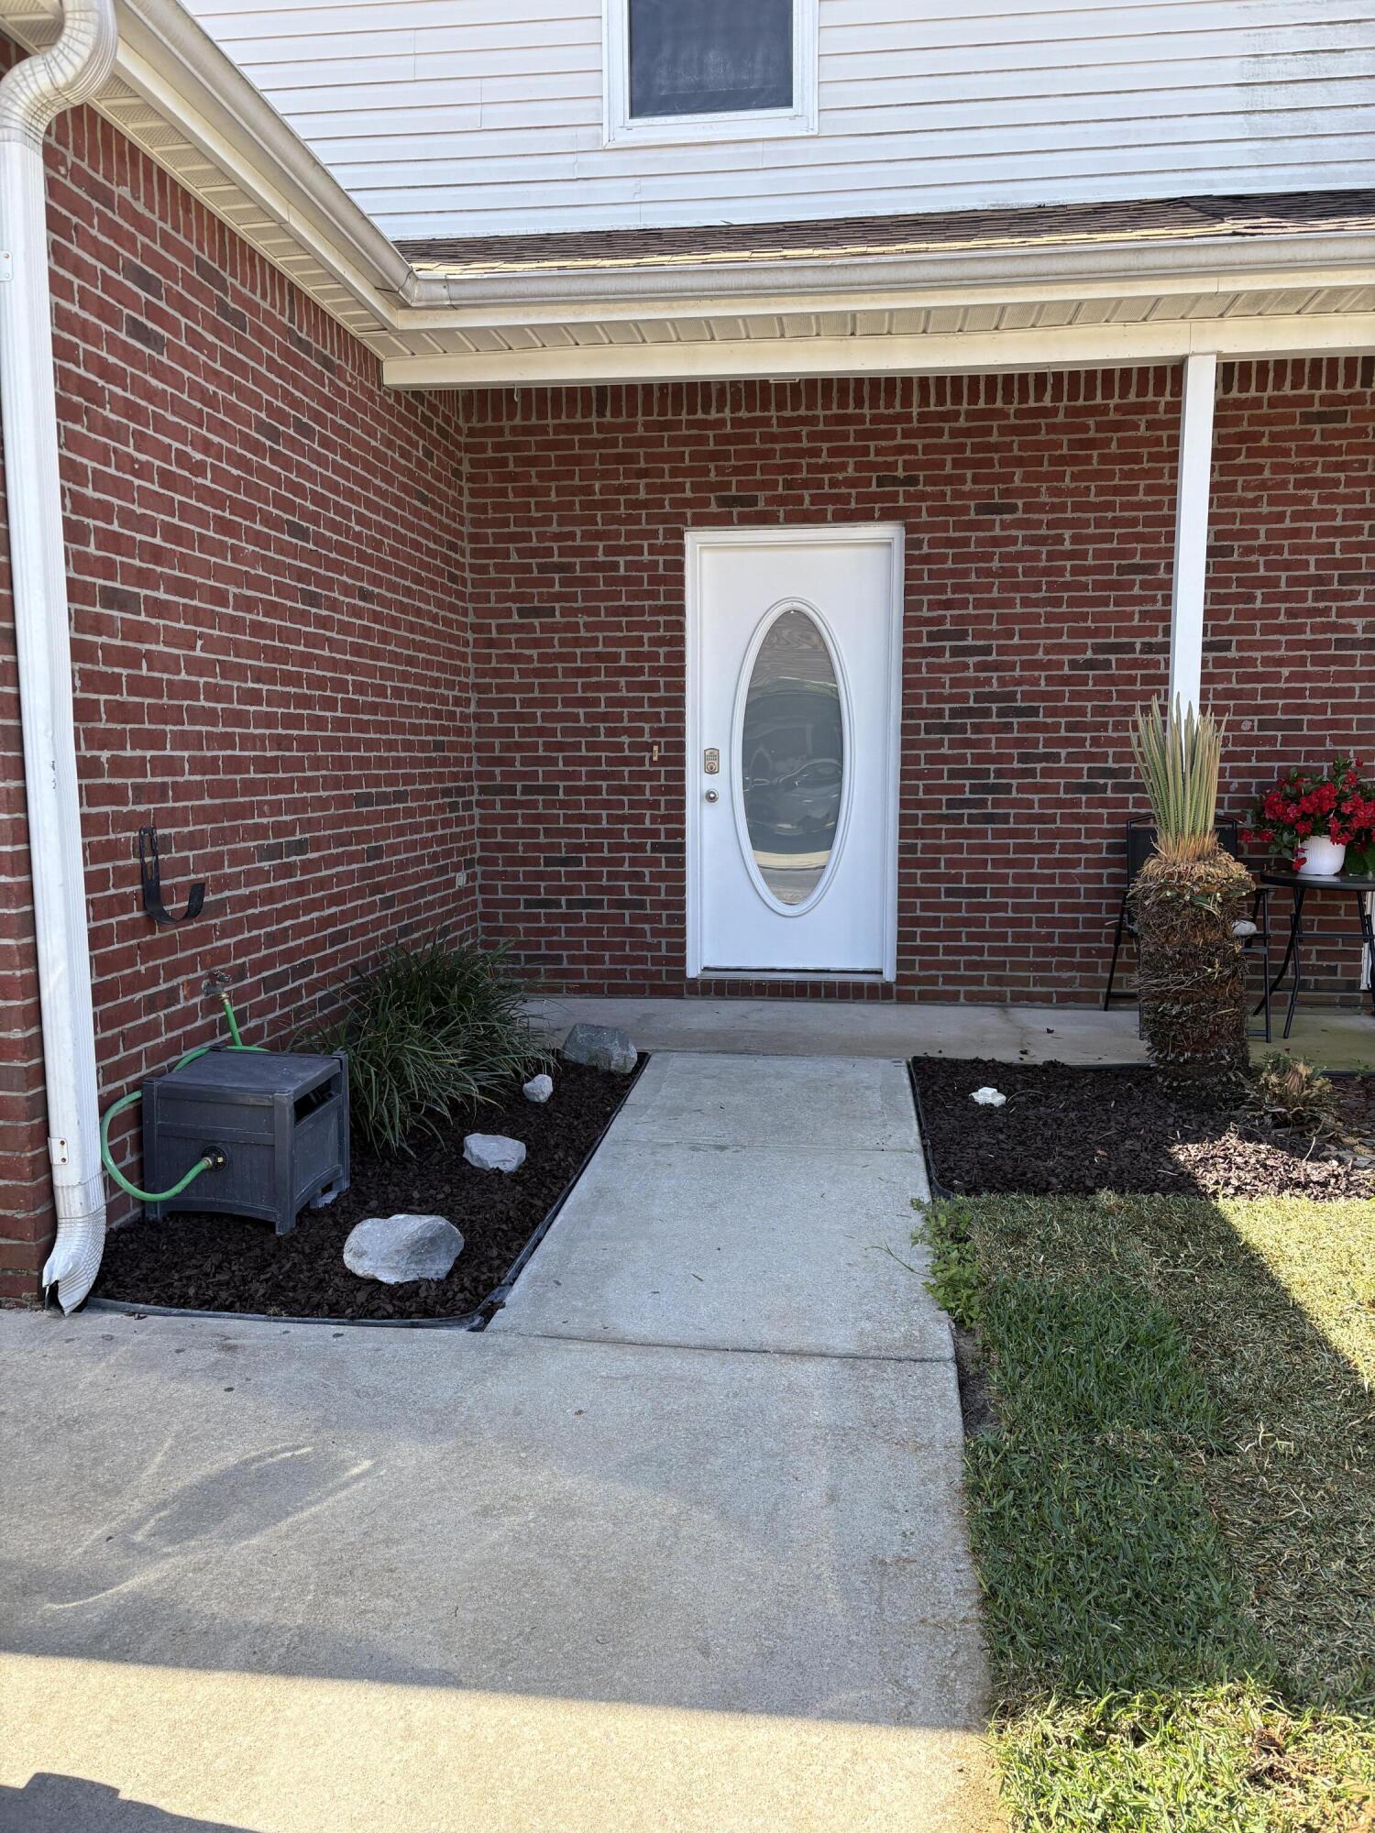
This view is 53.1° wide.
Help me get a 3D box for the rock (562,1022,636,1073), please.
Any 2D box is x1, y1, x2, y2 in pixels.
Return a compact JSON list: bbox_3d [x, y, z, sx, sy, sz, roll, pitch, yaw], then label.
[{"bbox_3d":[-0.352,0.502,5.399,0.278,0.152,0.212,4,8,28],"label":"rock"}]

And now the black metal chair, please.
[{"bbox_3d":[2.163,0.038,5.964,0.546,0.895,0.637,0,7,3],"label":"black metal chair"}]

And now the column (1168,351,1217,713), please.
[{"bbox_3d":[1.898,-0.755,5.264,0.099,2.642,0.099,1,7,8],"label":"column"}]

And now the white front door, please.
[{"bbox_3d":[0.502,-0.751,6.553,1.005,2.123,0.111,1,7,8],"label":"white front door"}]

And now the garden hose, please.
[{"bbox_3d":[-1.263,0.455,3.619,0.263,0.425,0.637,1,7,8],"label":"garden hose"}]

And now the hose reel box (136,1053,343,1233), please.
[{"bbox_3d":[-1.158,0.582,3.641,0.388,0.369,0.366,1,7,11],"label":"hose reel box"}]

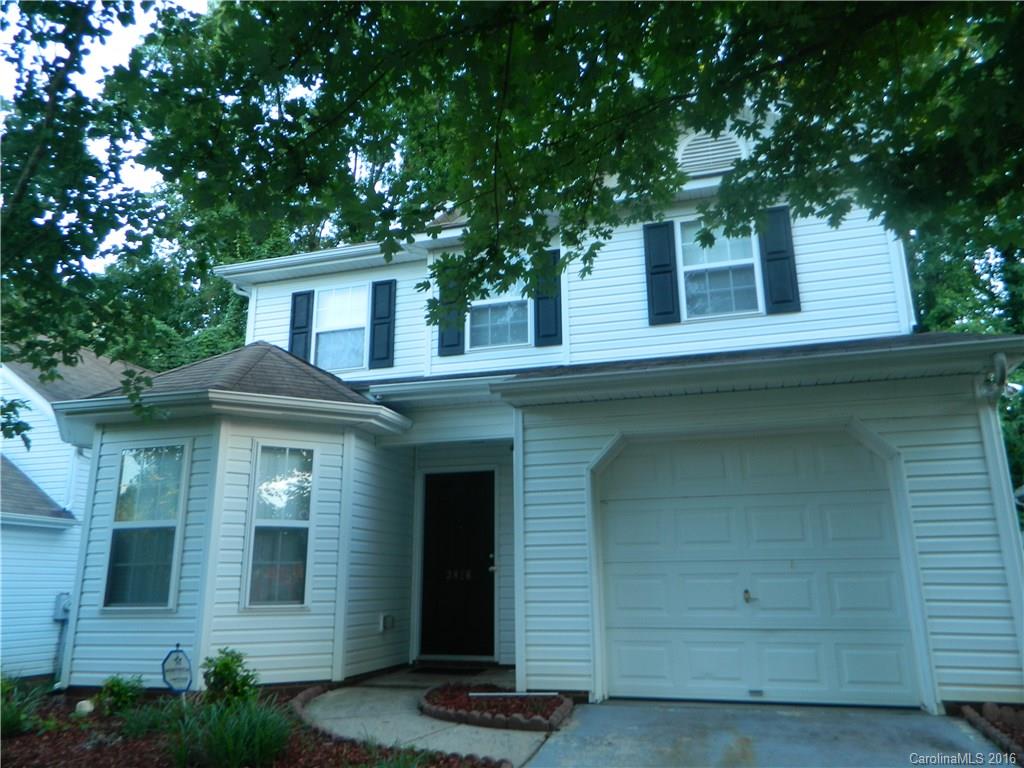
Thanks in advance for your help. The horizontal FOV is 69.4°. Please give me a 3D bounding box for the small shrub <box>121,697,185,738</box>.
[{"bbox_3d":[-2.698,2.495,5.550,0.460,0.280,0.420,6,-16,-24],"label":"small shrub"}]

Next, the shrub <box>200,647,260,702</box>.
[{"bbox_3d":[-2.304,2.393,6.030,0.460,0.440,0.440,4,-15,-19],"label":"shrub"}]

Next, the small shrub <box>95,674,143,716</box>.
[{"bbox_3d":[-3.184,2.532,6.030,0.380,0.310,0.360,6,-16,-26],"label":"small shrub"}]

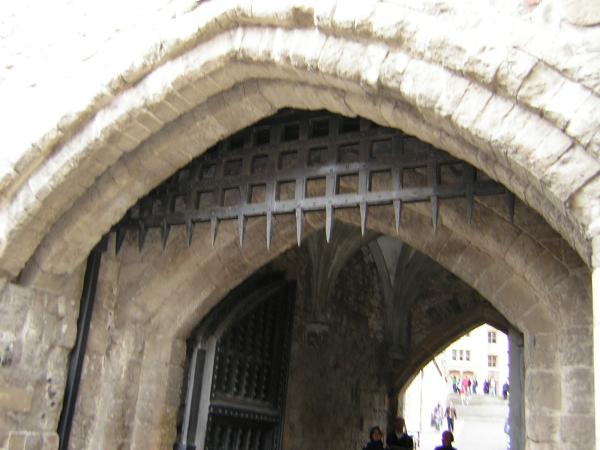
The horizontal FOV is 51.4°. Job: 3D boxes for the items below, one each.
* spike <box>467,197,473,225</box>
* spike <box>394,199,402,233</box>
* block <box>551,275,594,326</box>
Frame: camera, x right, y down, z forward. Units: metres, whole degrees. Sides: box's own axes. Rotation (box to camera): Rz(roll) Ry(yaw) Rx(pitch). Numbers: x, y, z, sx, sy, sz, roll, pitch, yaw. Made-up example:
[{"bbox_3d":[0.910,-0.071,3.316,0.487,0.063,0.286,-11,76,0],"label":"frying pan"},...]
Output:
[{"bbox_3d":[1.456,-0.125,5.360,0.052,0.241,0.060,-4,-17,27],"label":"spike"},{"bbox_3d":[0.891,-0.077,5.643,0.055,0.291,0.065,-4,-17,27],"label":"spike"},{"bbox_3d":[2.261,0.646,5.153,0.300,0.410,0.290,-4,-17,27],"label":"block"}]

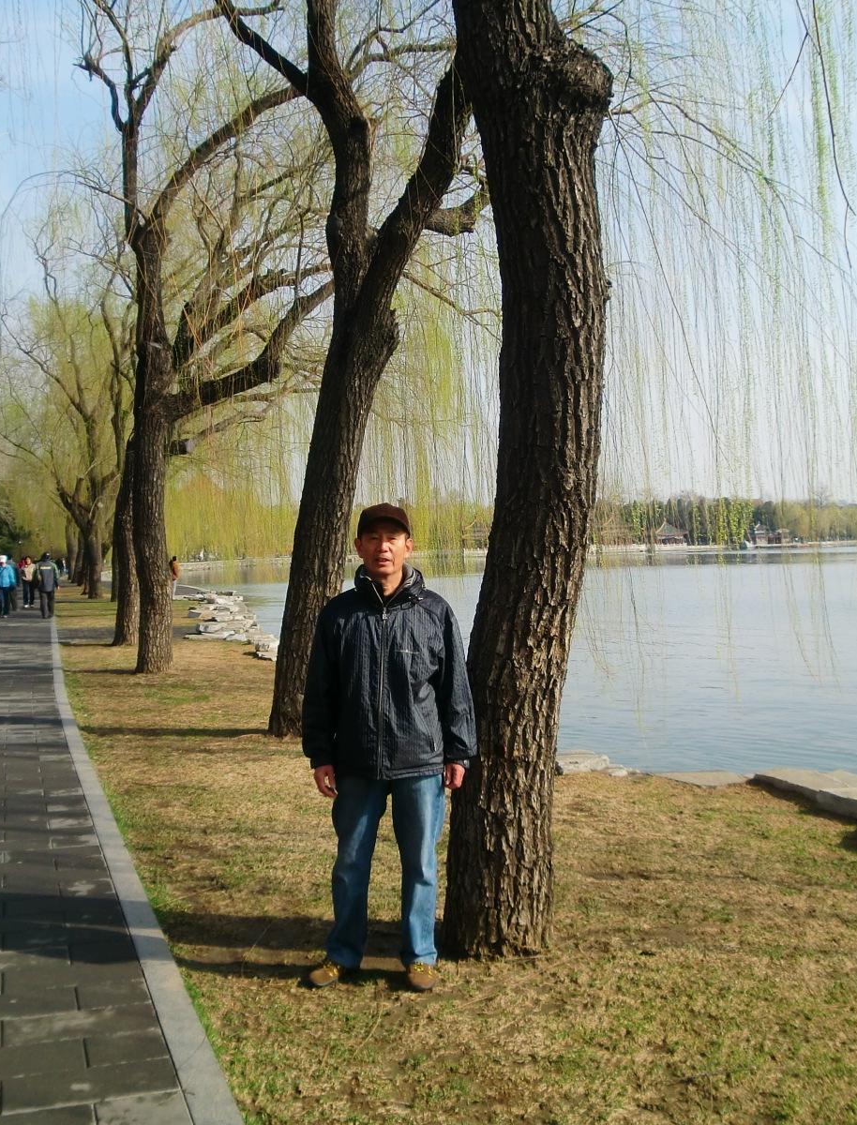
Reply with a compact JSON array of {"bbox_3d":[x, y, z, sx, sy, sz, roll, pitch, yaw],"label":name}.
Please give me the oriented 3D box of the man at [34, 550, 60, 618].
[{"bbox_3d":[-9.666,0.563,30.700,0.620,1.690,0.420,-1,1,-18],"label":"man"}]

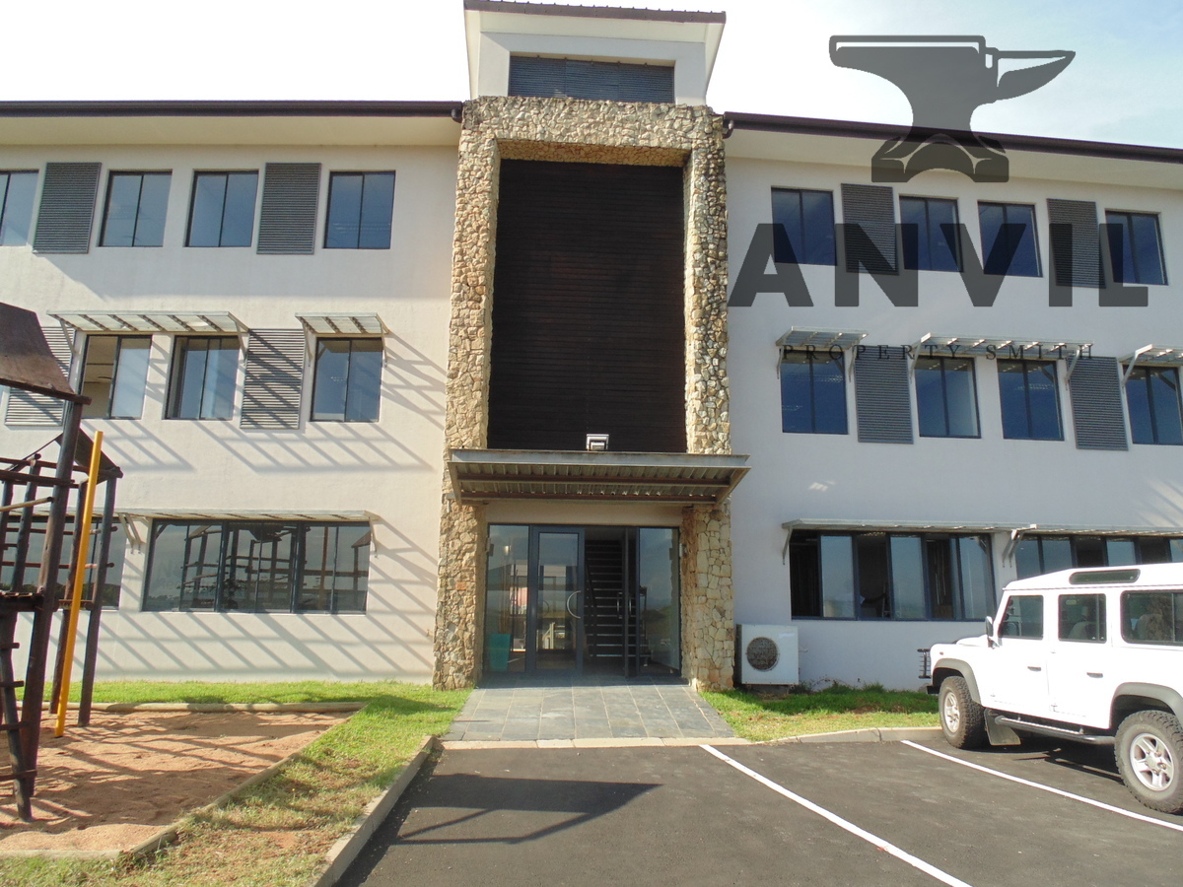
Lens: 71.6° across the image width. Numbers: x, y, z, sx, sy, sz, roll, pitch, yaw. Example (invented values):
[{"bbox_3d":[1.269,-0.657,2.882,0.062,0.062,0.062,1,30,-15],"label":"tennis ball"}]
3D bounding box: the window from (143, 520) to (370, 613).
[{"bbox_3d":[-5.627,2.089,13.894,3.749,1.552,0.100,1,-11,1],"label":"window"}]

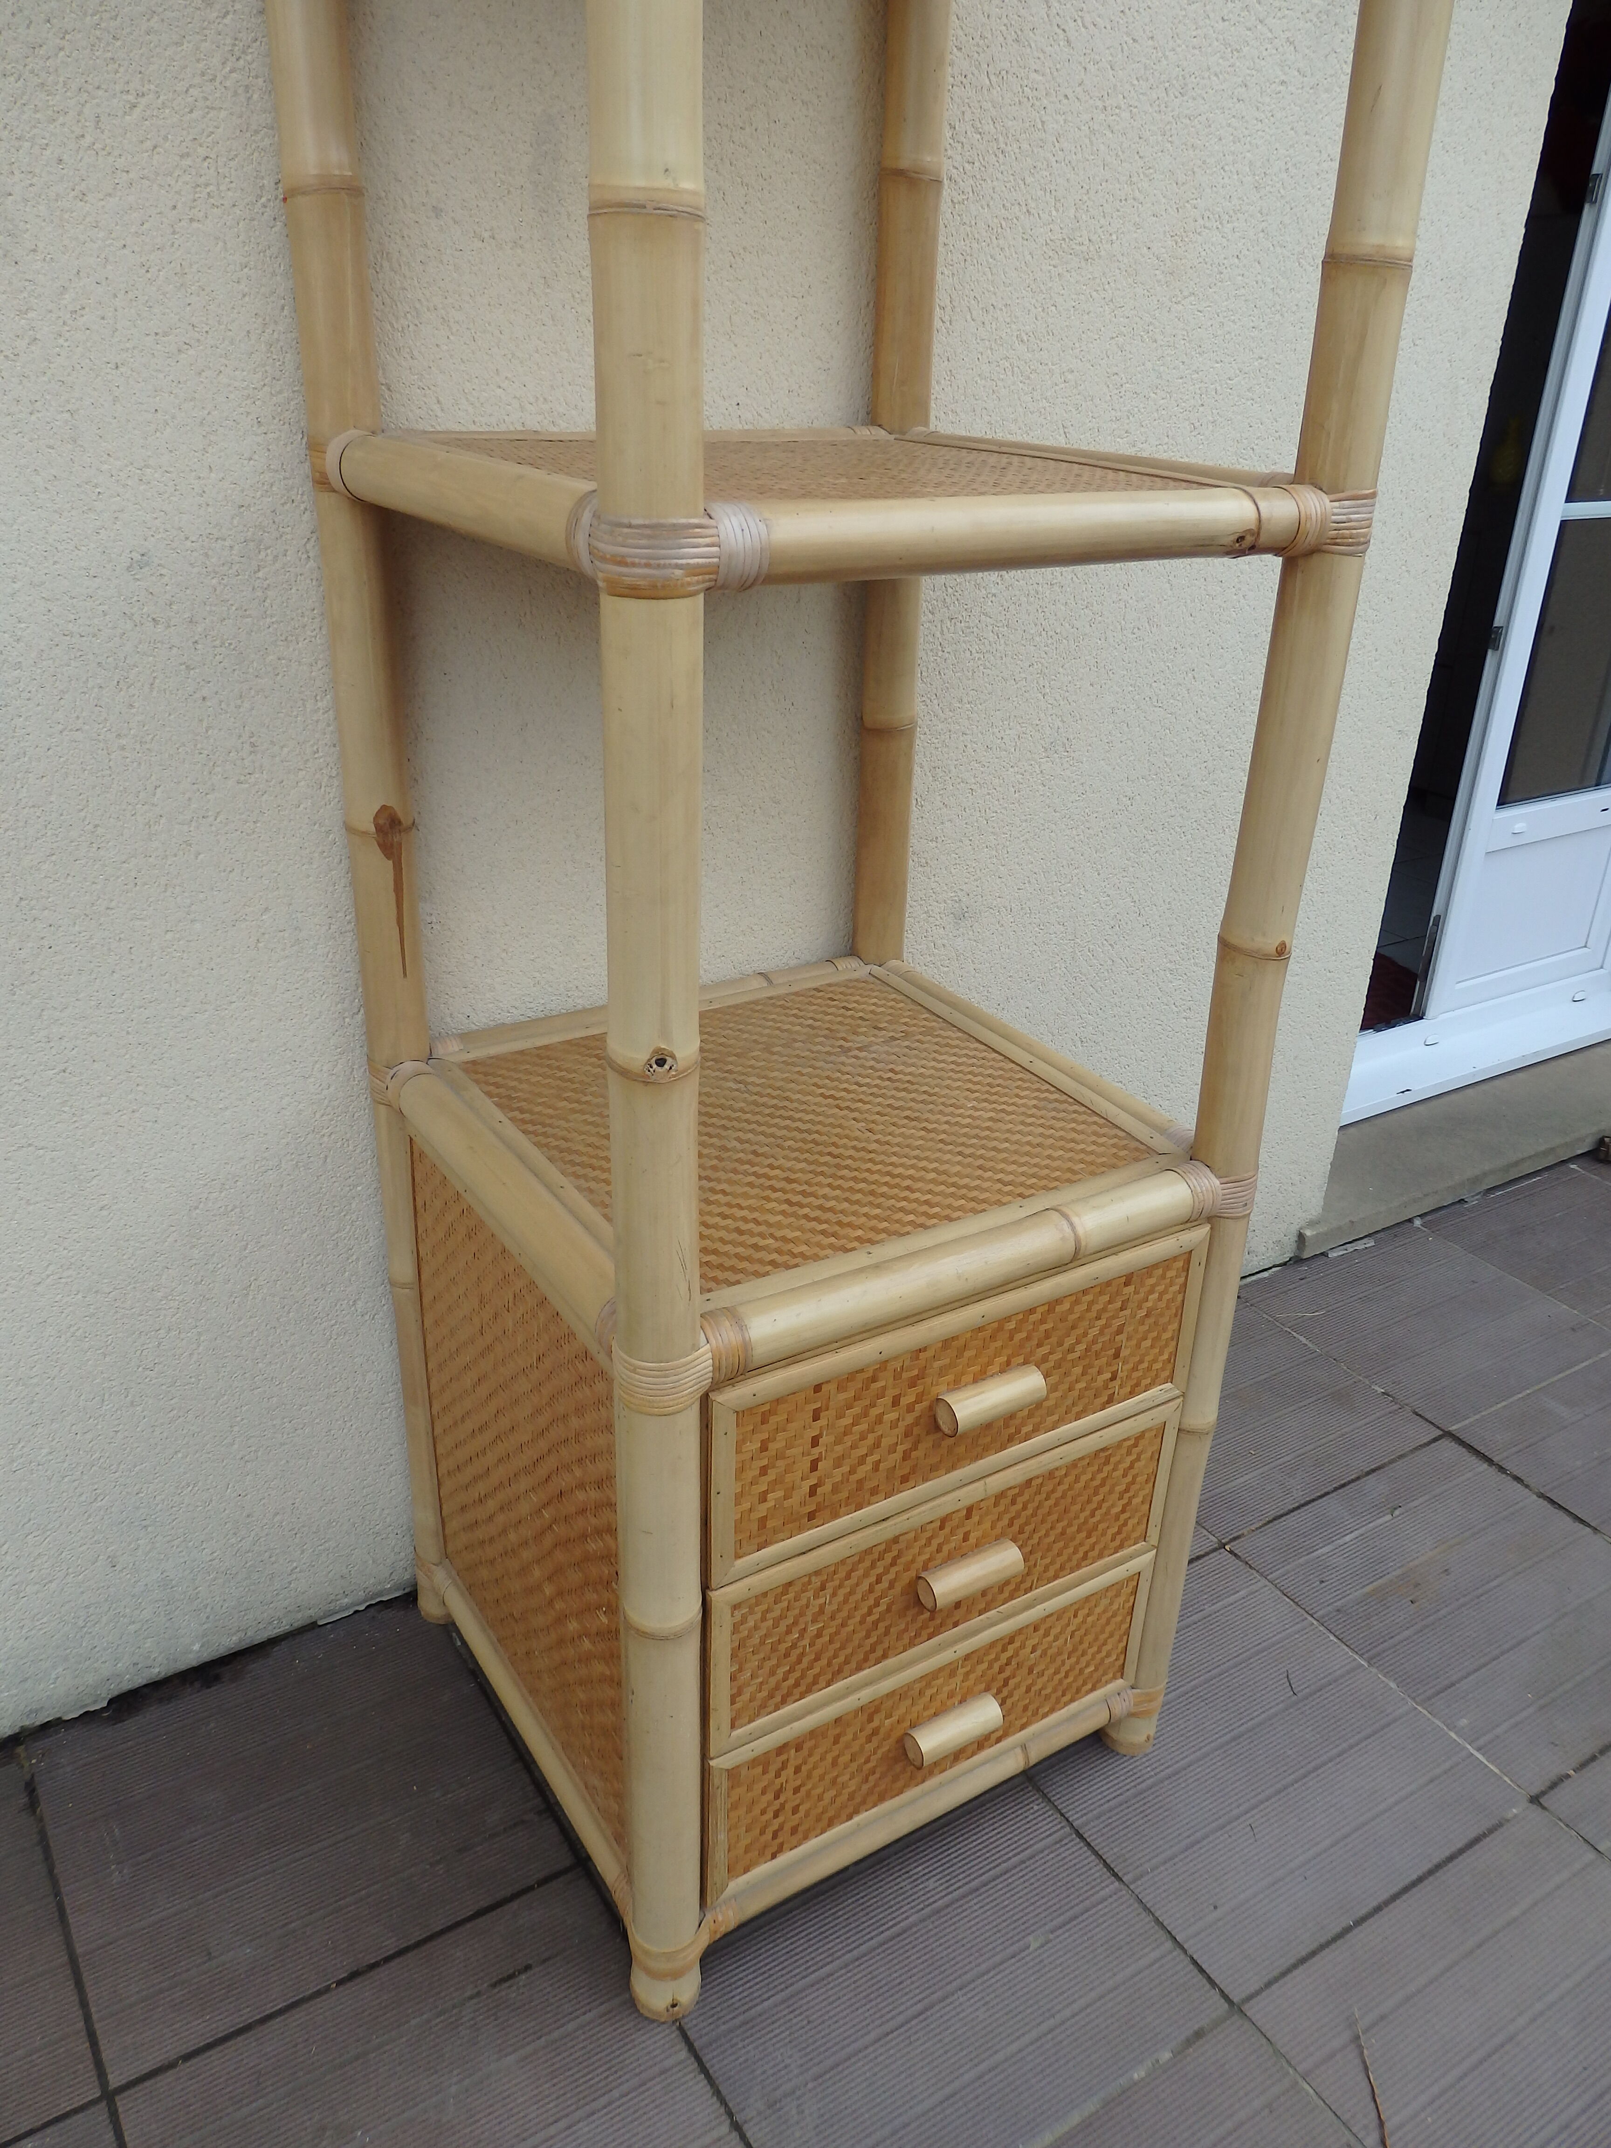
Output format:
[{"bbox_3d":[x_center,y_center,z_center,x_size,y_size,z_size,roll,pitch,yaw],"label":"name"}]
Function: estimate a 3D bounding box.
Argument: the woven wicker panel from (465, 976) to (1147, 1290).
[{"bbox_3d":[-0.010,0.030,1.099,0.347,0.018,0.360,-13,29,-30],"label":"woven wicker panel"}]

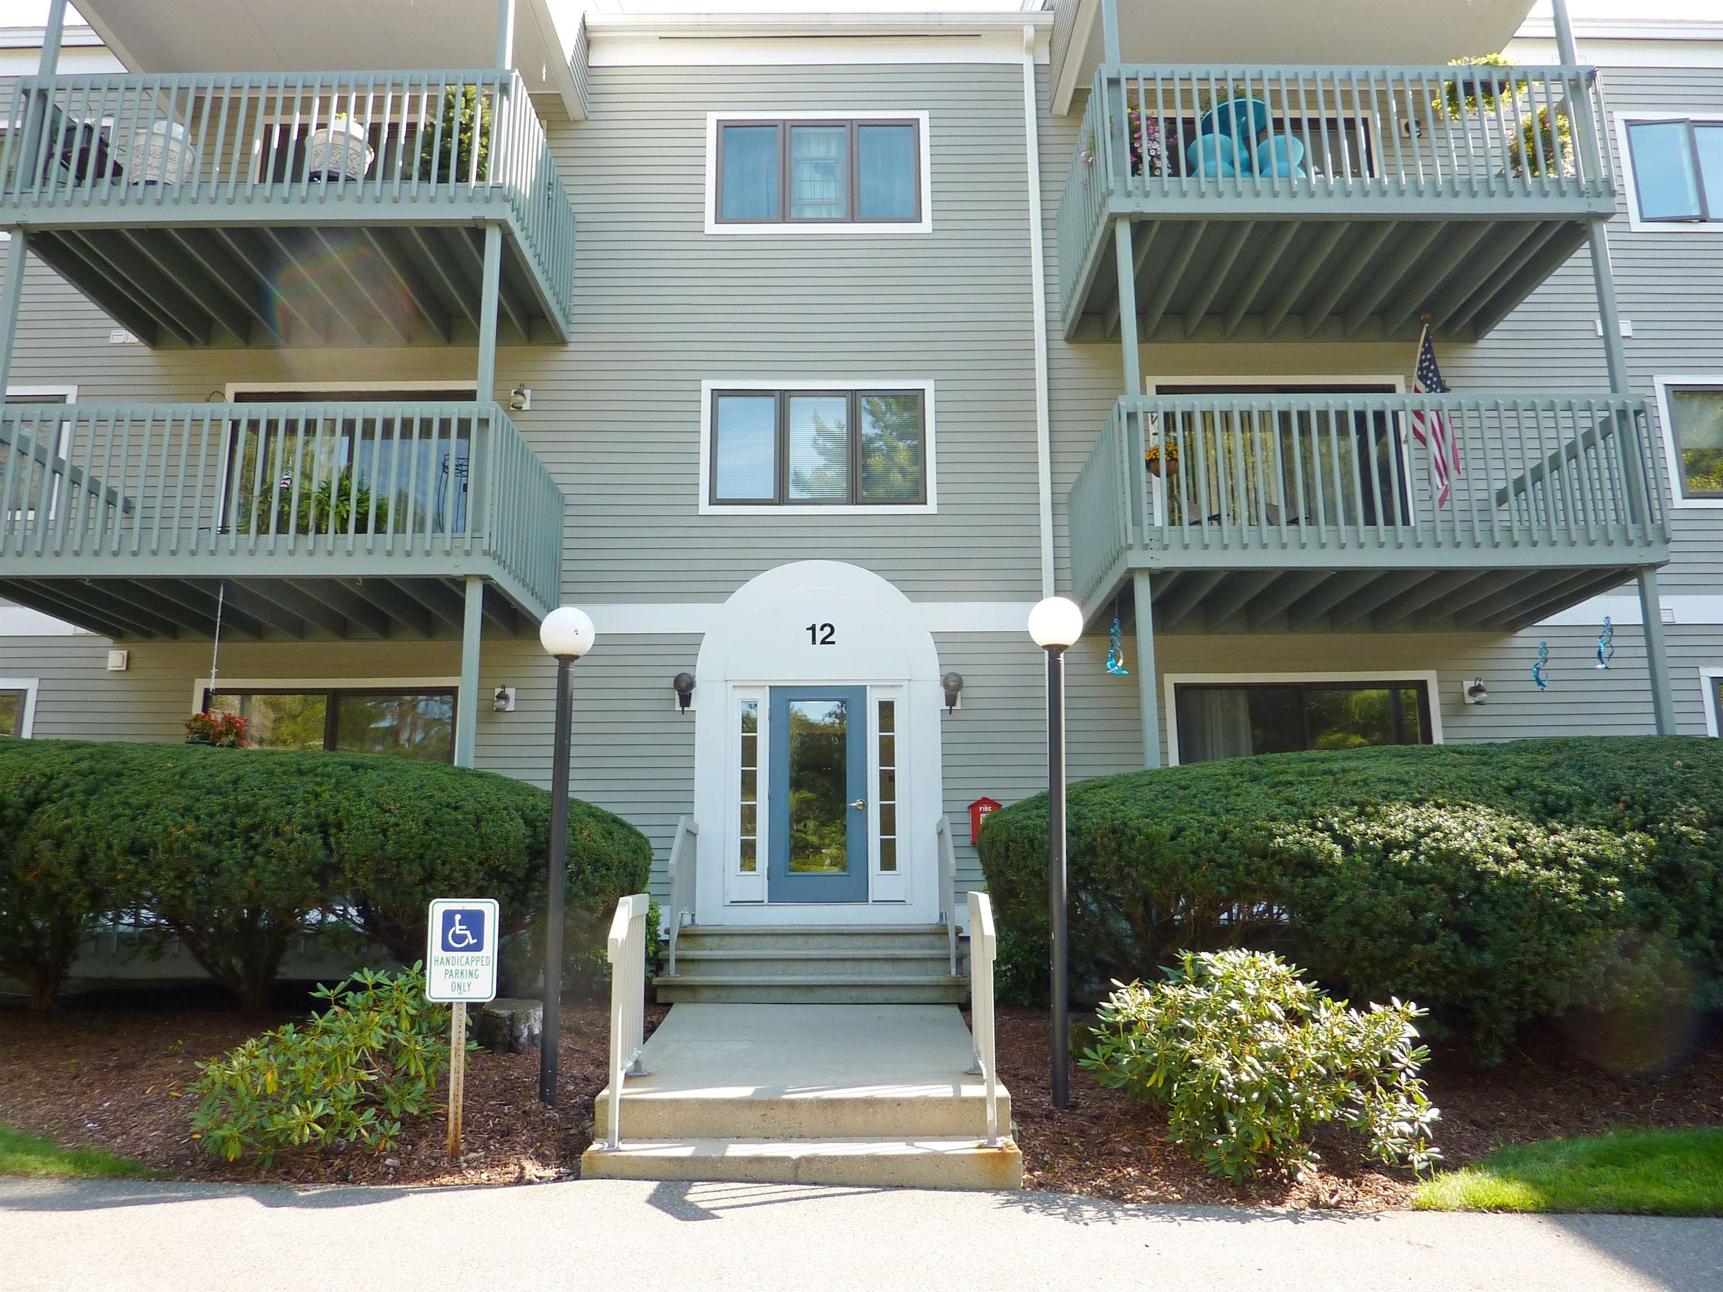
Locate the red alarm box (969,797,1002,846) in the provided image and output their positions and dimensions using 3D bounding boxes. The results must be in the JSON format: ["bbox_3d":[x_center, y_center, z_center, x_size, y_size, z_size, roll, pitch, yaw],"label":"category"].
[{"bbox_3d":[1.128,1.599,11.312,0.300,0.436,0.180,0,-12,0],"label":"red alarm box"}]

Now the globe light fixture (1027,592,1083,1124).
[{"bbox_3d":[1.085,1.047,6.652,0.300,2.701,0.300,0,-12,0],"label":"globe light fixture"}]

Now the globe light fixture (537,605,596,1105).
[{"bbox_3d":[-1.630,1.060,6.643,0.300,2.634,0.300,0,-12,0],"label":"globe light fixture"}]

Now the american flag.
[{"bbox_3d":[5.340,-2.136,11.697,0.382,1.800,0.480,0,-12,0],"label":"american flag"}]

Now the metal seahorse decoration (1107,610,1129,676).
[{"bbox_3d":[2.117,-0.021,10.327,0.200,0.543,0.160,0,-12,0],"label":"metal seahorse decoration"}]

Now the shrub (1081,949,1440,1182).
[{"bbox_3d":[1.779,1.873,5.788,1.540,0.890,1.300,0,-12,0],"label":"shrub"}]

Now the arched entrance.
[{"bbox_3d":[-0.393,0.855,11.583,2.285,3.406,0.160,0,-12,0],"label":"arched entrance"}]

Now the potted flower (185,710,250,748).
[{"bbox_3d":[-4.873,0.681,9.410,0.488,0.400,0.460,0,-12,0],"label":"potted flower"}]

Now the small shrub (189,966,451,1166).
[{"bbox_3d":[-2.451,1.942,5.891,1.160,0.815,1.050,0,-12,0],"label":"small shrub"}]

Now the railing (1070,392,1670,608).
[{"bbox_3d":[4.138,-1.141,10.842,4.220,1.250,2.280,0,-12,0],"label":"railing"}]

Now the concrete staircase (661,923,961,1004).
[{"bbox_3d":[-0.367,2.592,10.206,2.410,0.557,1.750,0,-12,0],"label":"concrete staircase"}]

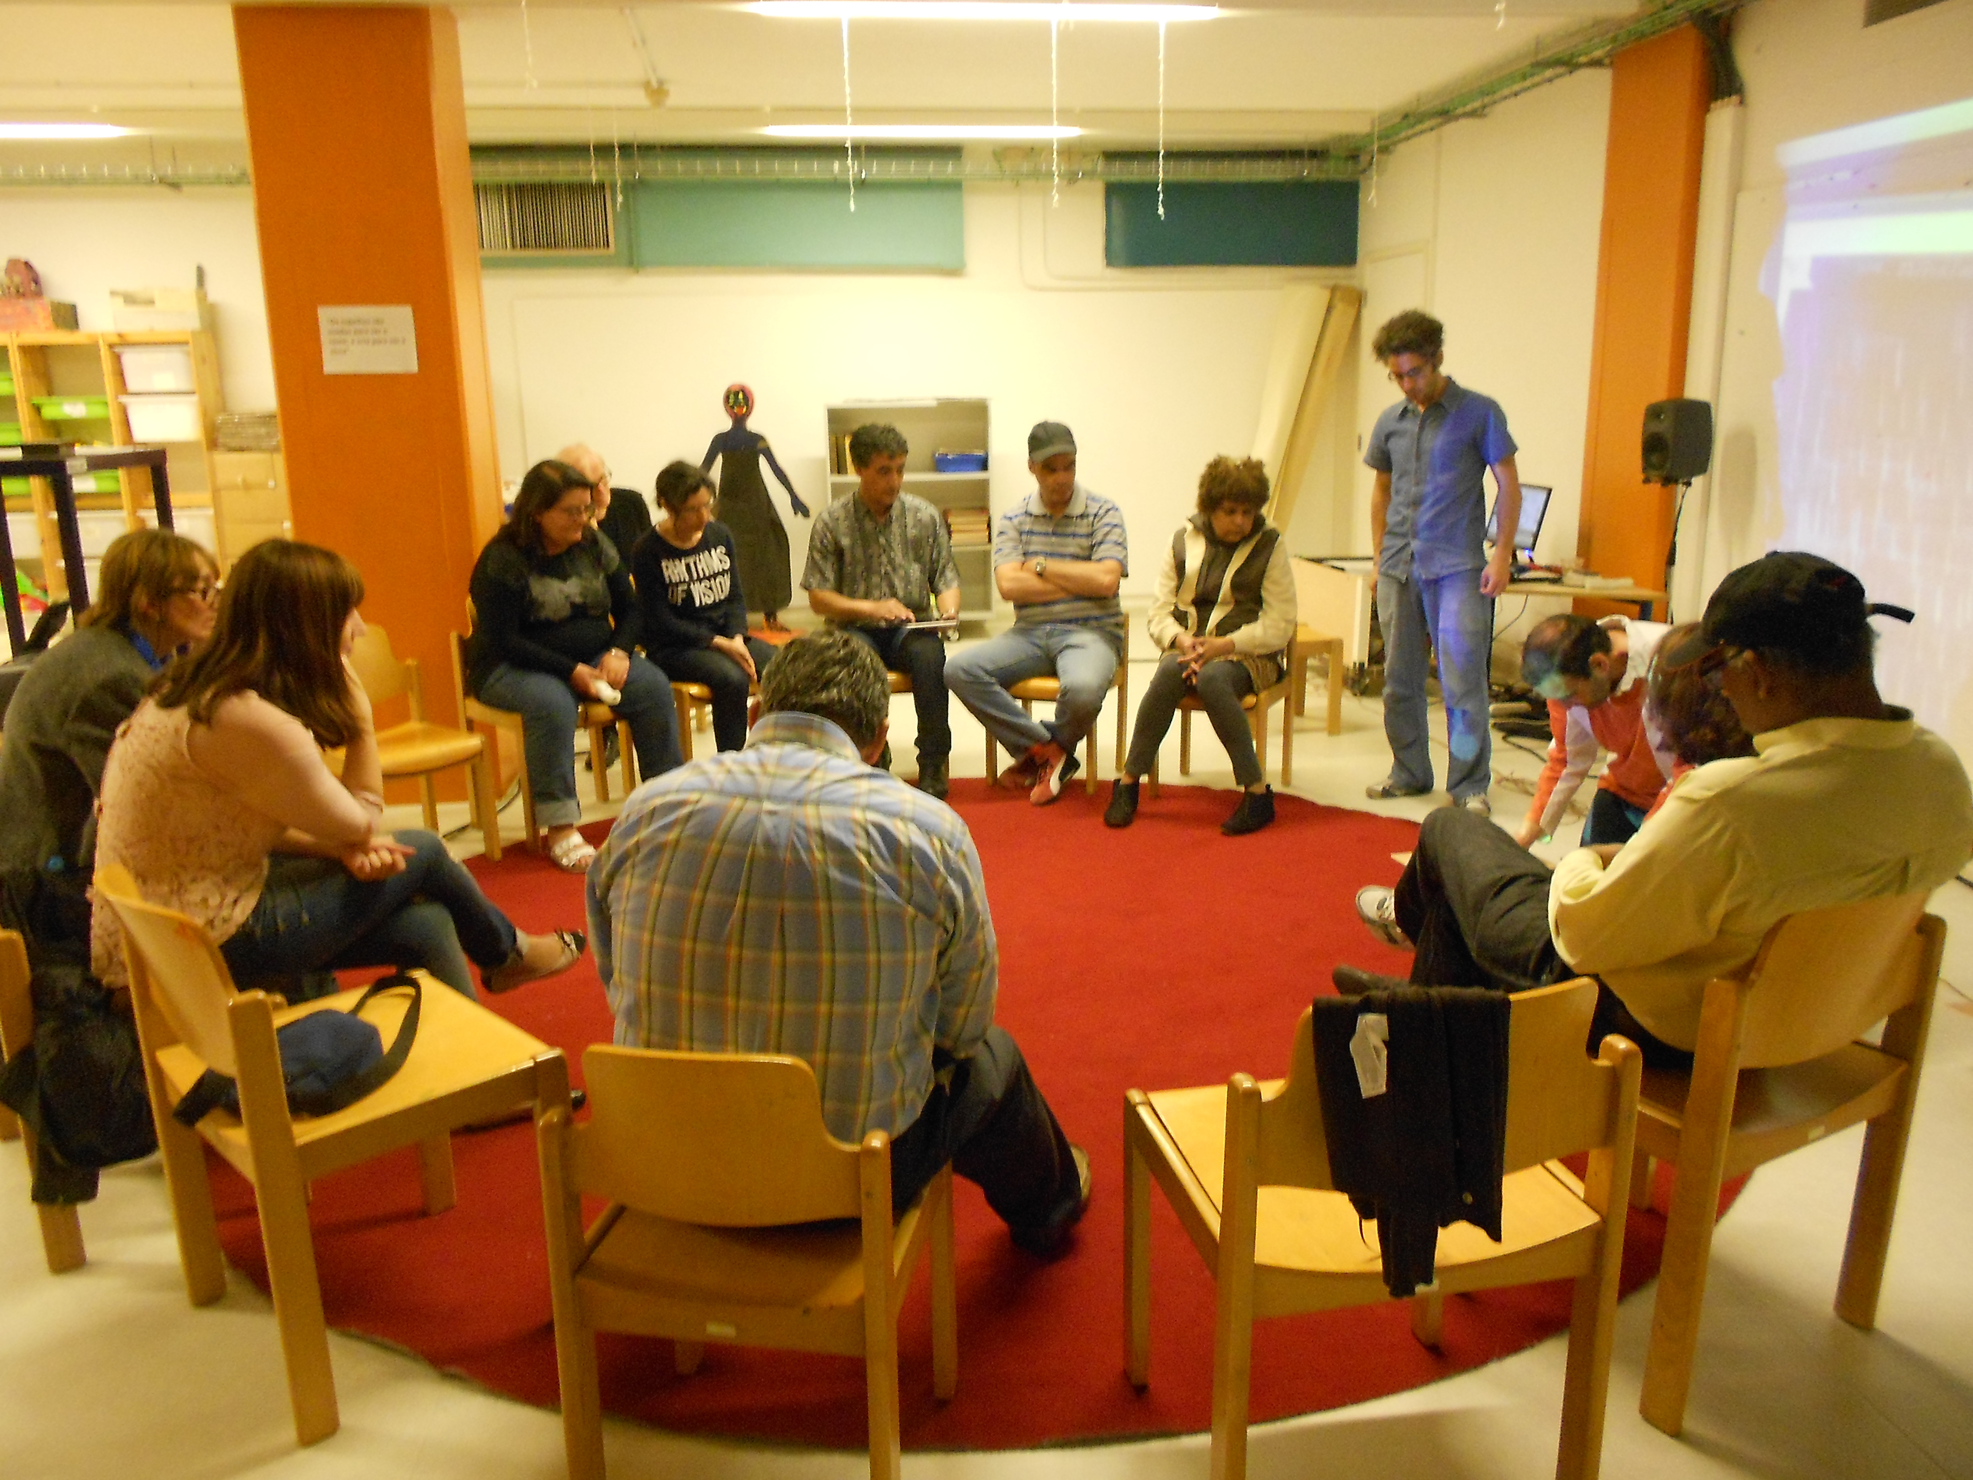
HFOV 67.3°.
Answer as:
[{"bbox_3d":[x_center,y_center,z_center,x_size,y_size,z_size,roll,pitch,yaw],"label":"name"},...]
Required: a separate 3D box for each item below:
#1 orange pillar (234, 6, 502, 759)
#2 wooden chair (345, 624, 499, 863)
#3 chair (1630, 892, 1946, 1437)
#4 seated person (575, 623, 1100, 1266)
[{"bbox_3d":[-2.279,-1.199,5.694,0.660,2.860,0.500,-2,12,-6],"label":"orange pillar"},{"bbox_3d":[-1.980,0.028,4.907,0.510,0.760,0.480,8,15,39],"label":"wooden chair"},{"bbox_3d":[1.073,0.537,2.286,0.489,0.763,0.466,-7,15,-27],"label":"chair"},{"bbox_3d":[-0.186,0.400,2.124,0.560,1.130,0.820,3,13,14],"label":"seated person"}]

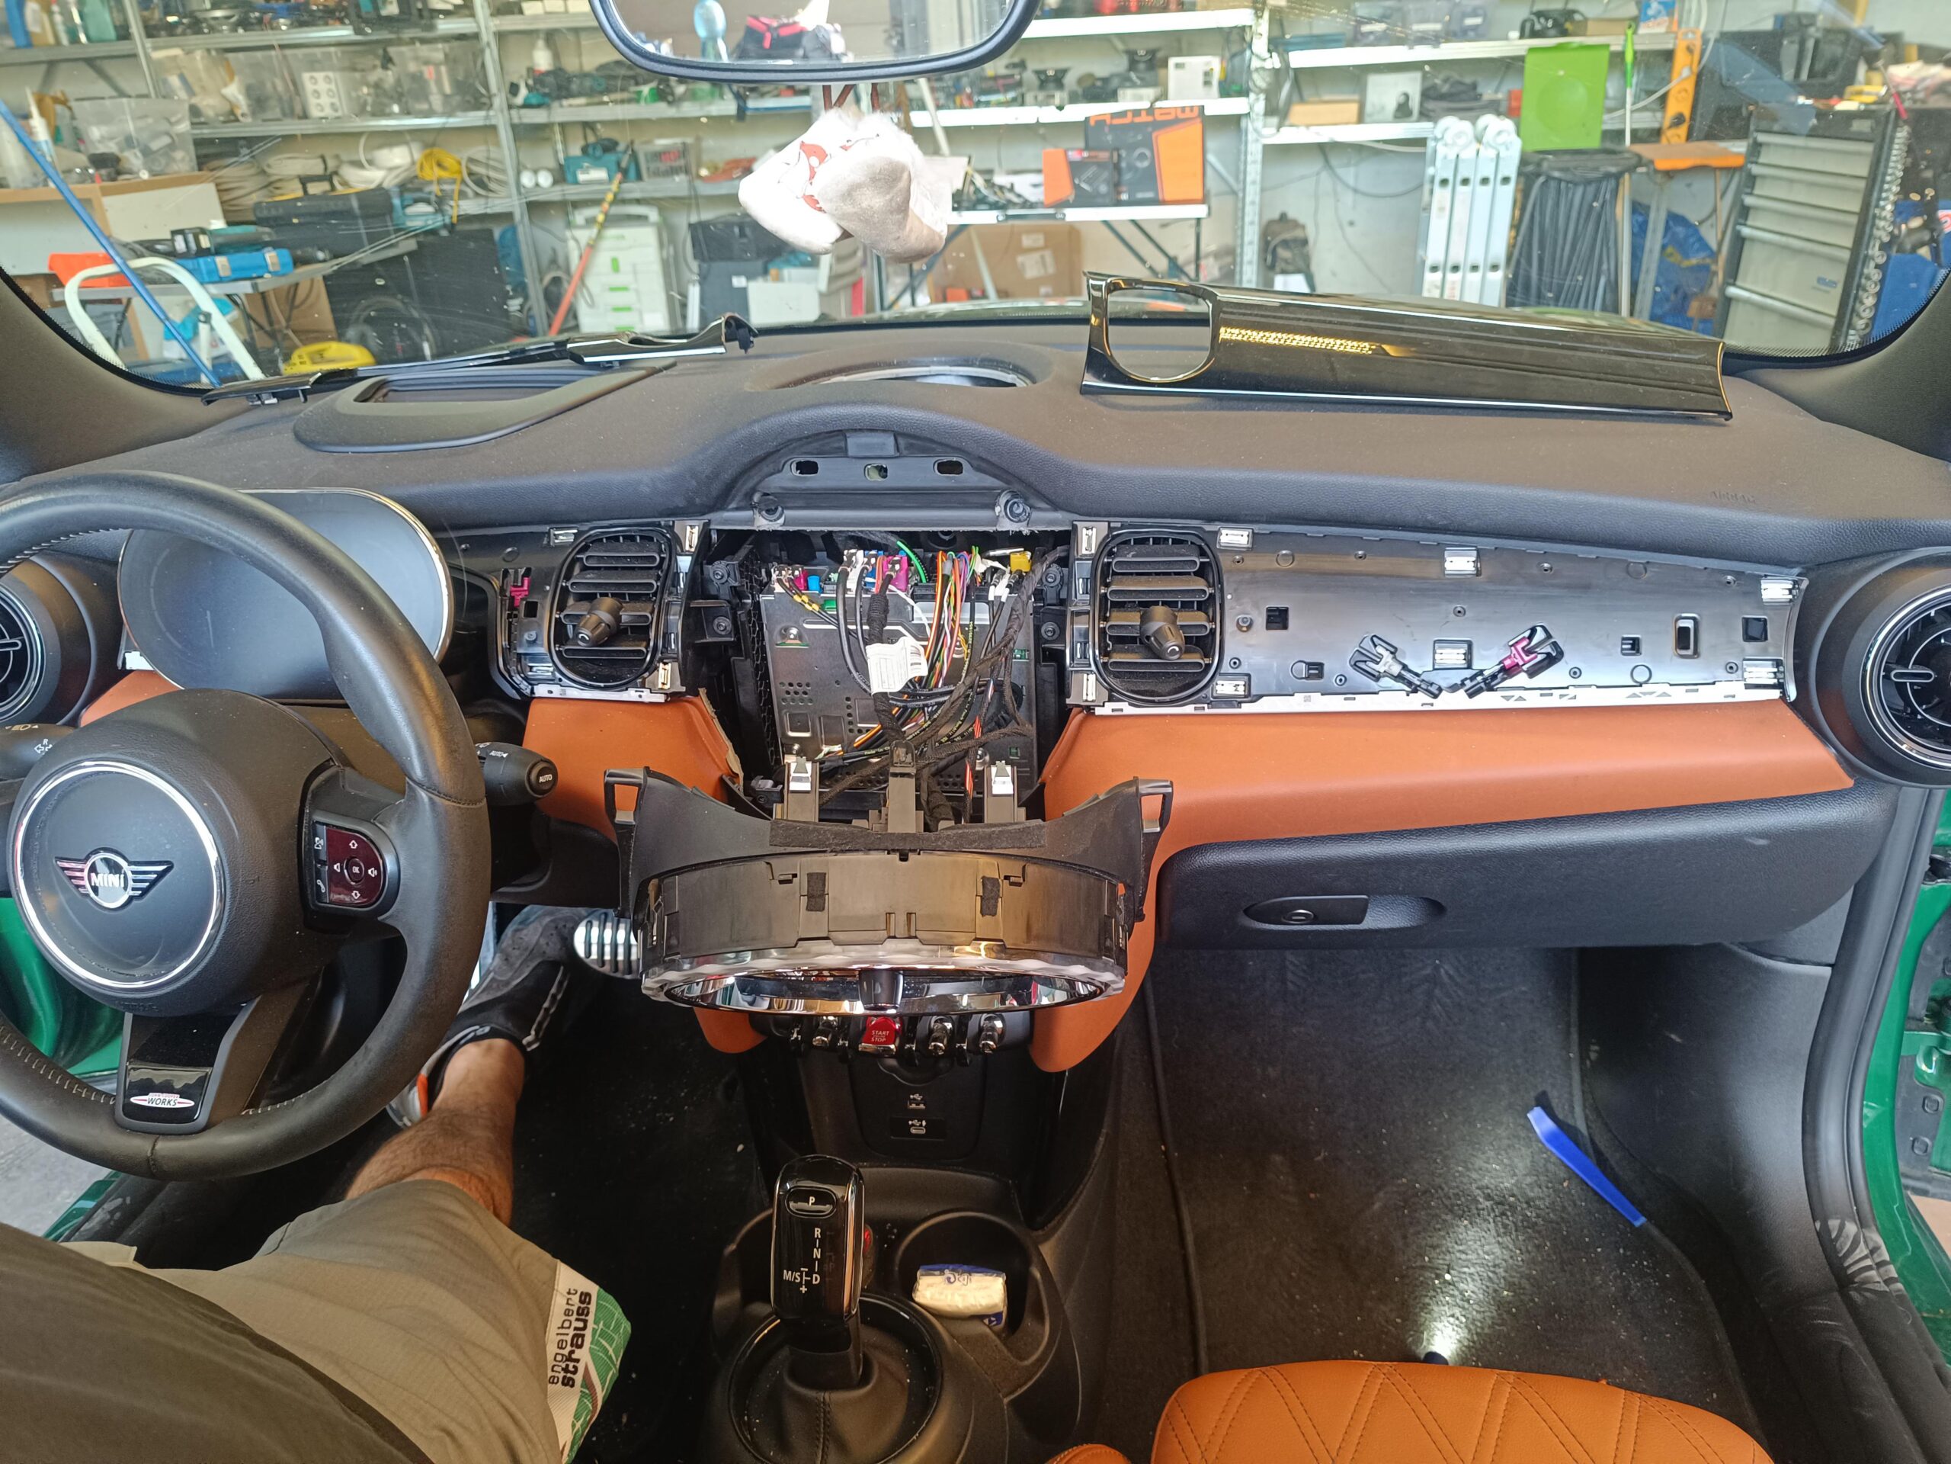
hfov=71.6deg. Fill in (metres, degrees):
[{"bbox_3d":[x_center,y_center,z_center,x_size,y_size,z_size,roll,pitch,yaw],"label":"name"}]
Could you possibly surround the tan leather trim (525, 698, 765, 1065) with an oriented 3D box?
[{"bbox_3d":[-0.220,0.089,0.913,0.165,0.210,0.130,1,27,7],"label":"tan leather trim"}]

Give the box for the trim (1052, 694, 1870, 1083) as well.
[{"bbox_3d":[0.267,0.106,0.852,0.473,0.225,0.140,1,27,7],"label":"trim"}]

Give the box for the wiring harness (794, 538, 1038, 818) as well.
[{"bbox_3d":[-0.038,-0.031,0.896,0.175,0.170,0.090,1,27,7],"label":"wiring harness"}]

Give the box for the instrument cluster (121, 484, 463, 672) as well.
[{"bbox_3d":[-0.407,-0.088,0.824,0.206,0.128,0.055,1,15,7],"label":"instrument cluster"}]

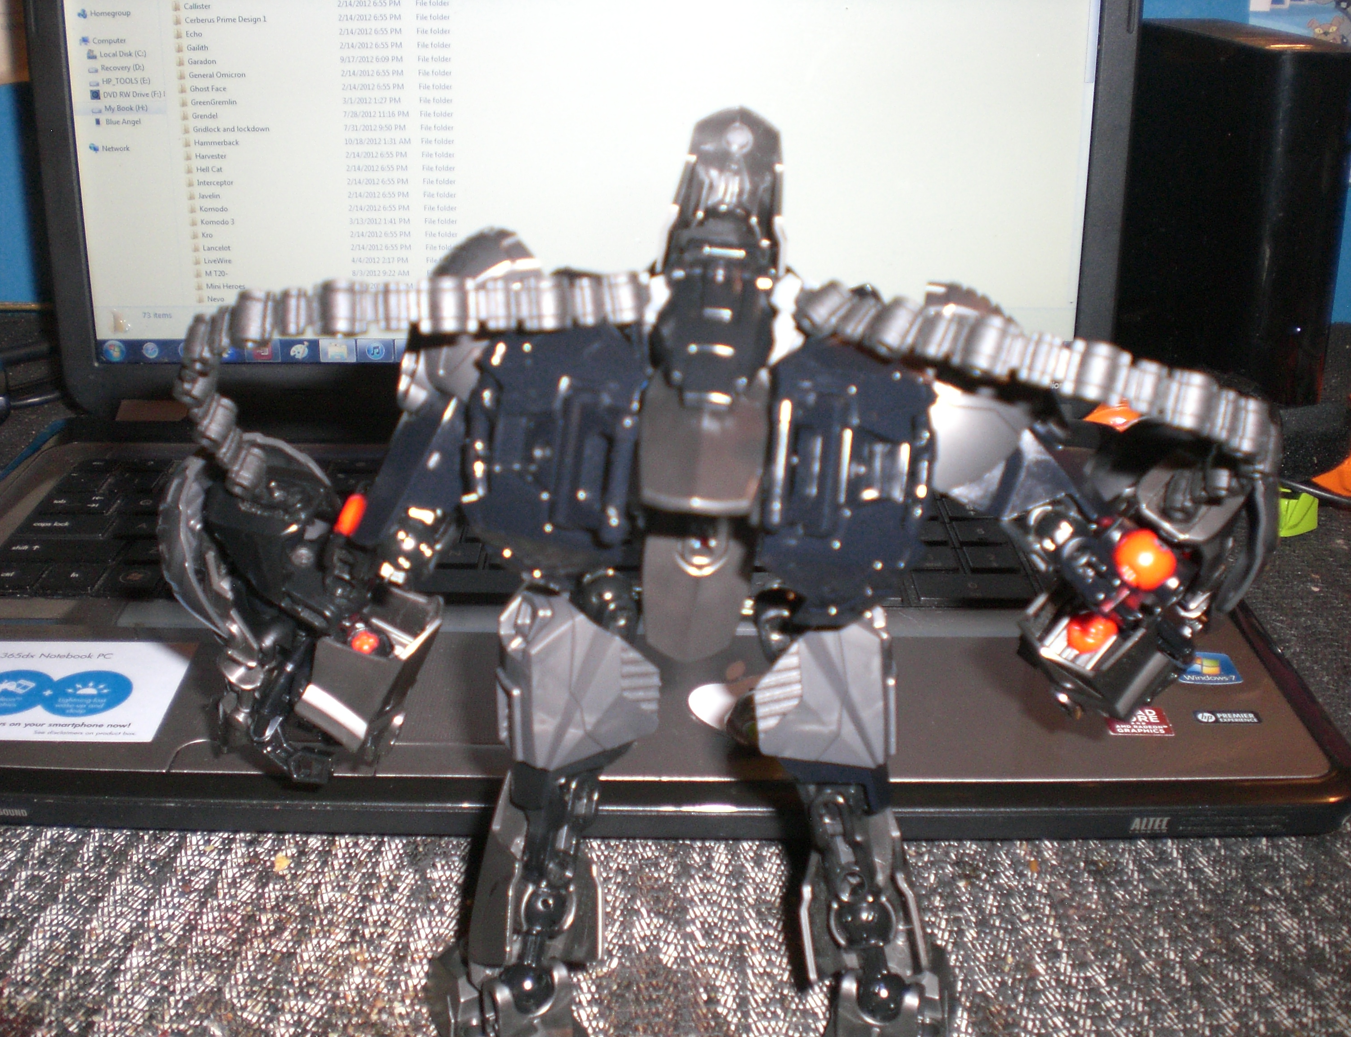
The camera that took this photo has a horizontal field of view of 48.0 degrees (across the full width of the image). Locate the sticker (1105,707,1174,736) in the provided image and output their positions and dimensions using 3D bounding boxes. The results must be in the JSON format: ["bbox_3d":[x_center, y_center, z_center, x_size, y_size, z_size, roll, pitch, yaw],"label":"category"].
[{"bbox_3d":[0.121,0.053,0.398,0.017,0.001,0.014,1,25,0],"label":"sticker"}]

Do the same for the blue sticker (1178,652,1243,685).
[{"bbox_3d":[0.147,0.042,0.423,0.019,0.001,0.016,1,25,0],"label":"blue sticker"}]

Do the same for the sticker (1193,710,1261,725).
[{"bbox_3d":[0.146,0.052,0.400,0.016,0.001,0.006,1,25,0],"label":"sticker"}]

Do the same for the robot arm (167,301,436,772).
[{"bbox_3d":[-0.068,0.005,0.290,0.049,0.096,0.052,1,24,0],"label":"robot arm"}]

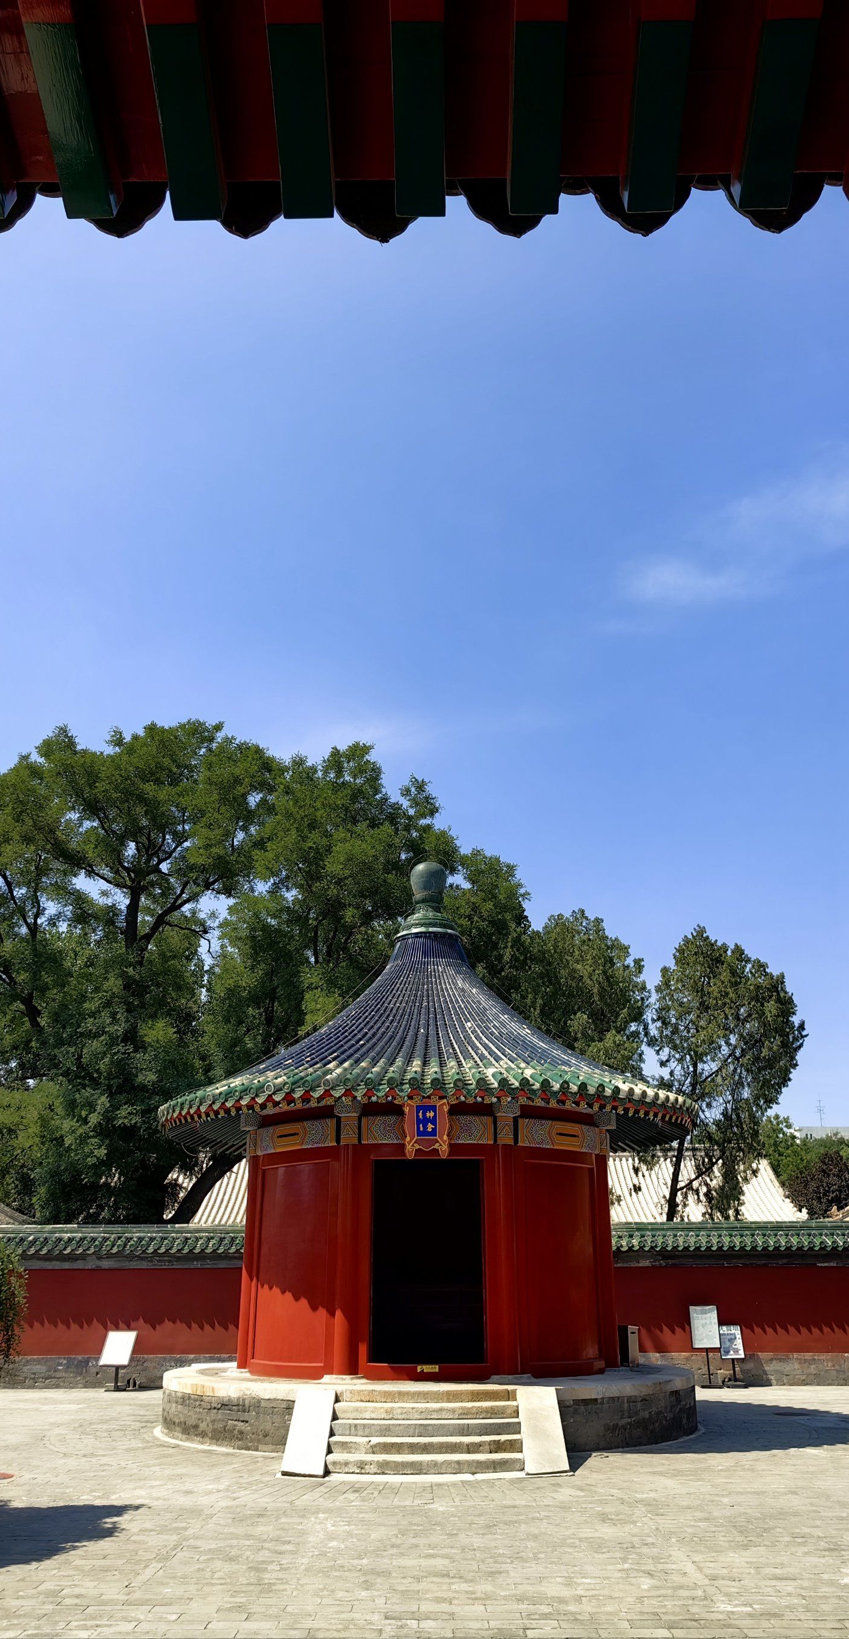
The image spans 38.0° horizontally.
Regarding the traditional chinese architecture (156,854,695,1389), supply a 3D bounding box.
[{"bbox_3d":[0.066,4.912,21.662,9.460,8.767,9.460,0,-21,0],"label":"traditional chinese architecture"}]

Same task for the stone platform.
[{"bbox_3d":[0.066,9.263,19.689,8.536,0.770,9.240,0,-21,0],"label":"stone platform"}]

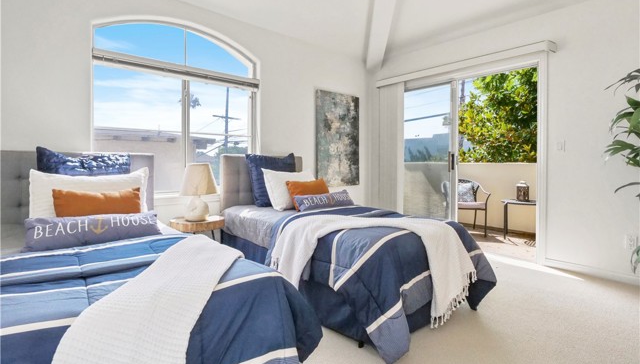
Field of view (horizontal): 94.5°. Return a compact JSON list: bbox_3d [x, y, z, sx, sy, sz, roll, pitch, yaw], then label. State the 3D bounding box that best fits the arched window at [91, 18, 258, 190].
[{"bbox_3d":[-1.310,-0.730,2.965,1.500,1.660,0.100,-2,3,-40],"label":"arched window"}]

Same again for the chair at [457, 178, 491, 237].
[{"bbox_3d":[2.230,0.350,4.580,0.640,0.830,0.640,1,2,22],"label":"chair"}]

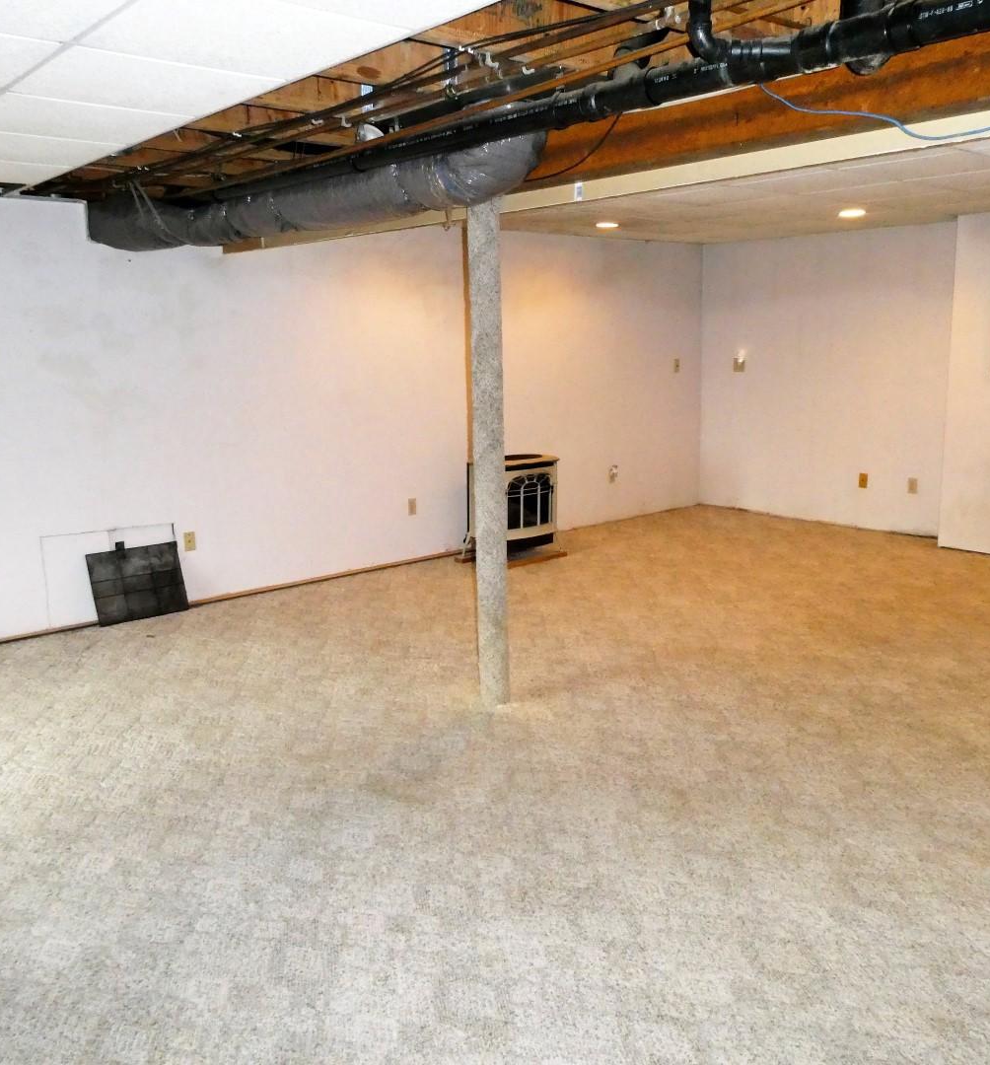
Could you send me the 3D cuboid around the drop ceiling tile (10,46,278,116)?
[{"bbox_3d":[-1.012,-1.298,2.843,0.605,0.020,0.605,-11,15,-39],"label":"drop ceiling tile"}]

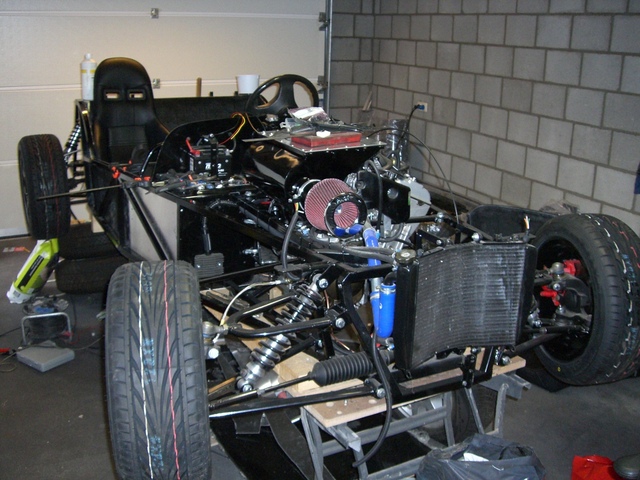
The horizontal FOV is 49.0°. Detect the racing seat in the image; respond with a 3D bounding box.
[{"bbox_3d":[-0.949,-0.545,3.652,0.450,0.770,0.630,-9,20,-25],"label":"racing seat"}]

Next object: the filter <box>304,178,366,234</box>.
[{"bbox_3d":[0.050,-0.086,1.978,0.154,0.154,0.138,-7,19,-22],"label":"filter"}]

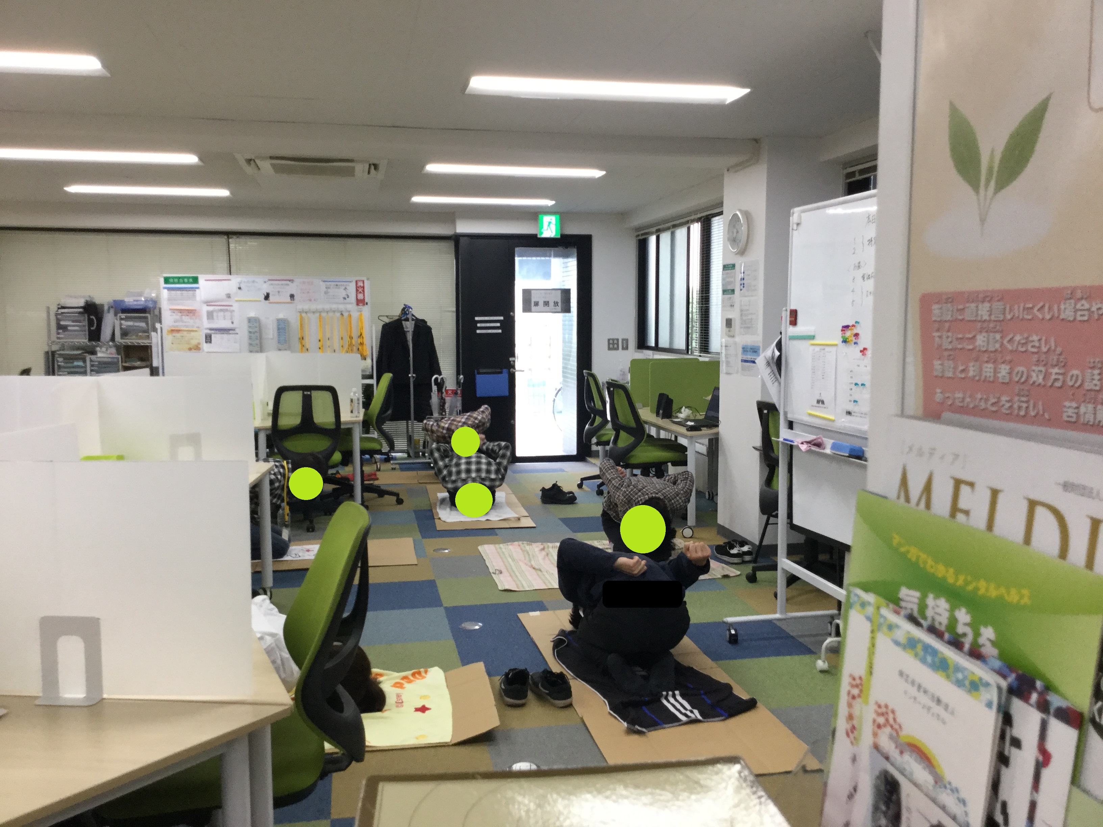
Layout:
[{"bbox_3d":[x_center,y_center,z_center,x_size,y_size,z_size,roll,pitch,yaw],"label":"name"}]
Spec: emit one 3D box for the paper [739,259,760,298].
[{"bbox_3d":[1.177,-0.805,5.895,0.008,0.212,0.297,-1,6,-11],"label":"paper"}]

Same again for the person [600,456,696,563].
[{"bbox_3d":[0.543,0.559,6.111,0.580,0.560,0.850,0,6,0],"label":"person"}]

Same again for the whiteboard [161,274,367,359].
[{"bbox_3d":[-2.488,-0.758,8.751,1.800,0.920,0.060,-1,6,-15],"label":"whiteboard"}]

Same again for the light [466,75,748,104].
[{"bbox_3d":[0.252,-1.448,4.437,1.250,0.070,0.300,-1,6,-11],"label":"light"}]

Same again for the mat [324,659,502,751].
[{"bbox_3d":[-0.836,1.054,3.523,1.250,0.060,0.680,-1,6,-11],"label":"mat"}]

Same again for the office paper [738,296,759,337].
[{"bbox_3d":[1.192,-0.582,5.976,0.006,0.215,0.285,-1,6,-11],"label":"office paper"}]

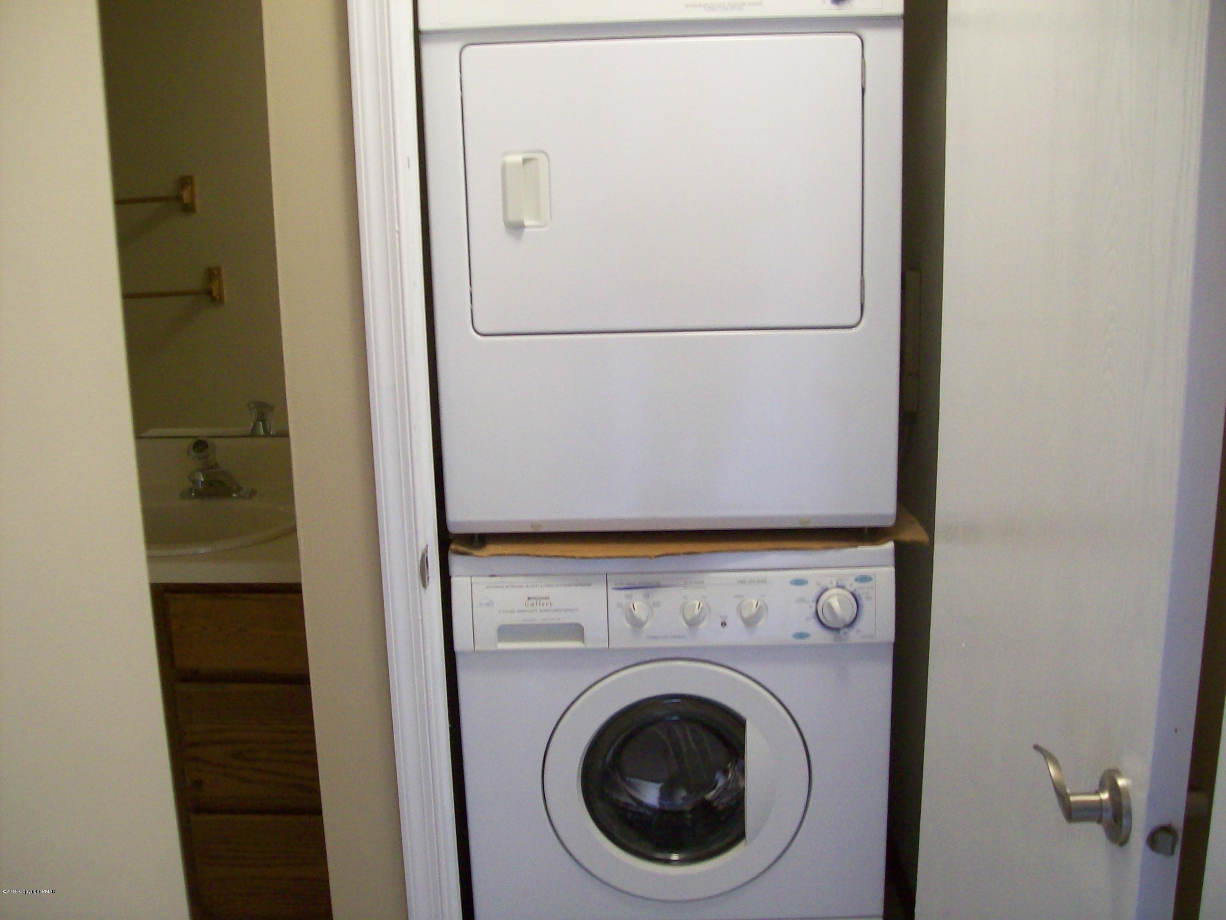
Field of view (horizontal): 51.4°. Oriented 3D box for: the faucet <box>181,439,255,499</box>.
[{"bbox_3d":[-0.806,0.019,2.545,0.150,0.120,0.142,-1,12,2],"label":"faucet"}]

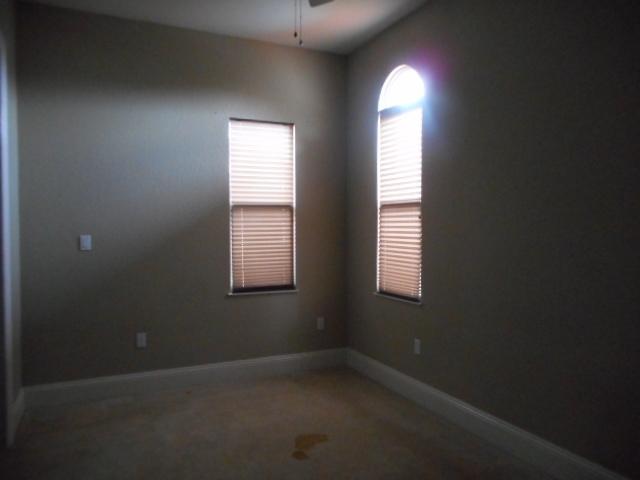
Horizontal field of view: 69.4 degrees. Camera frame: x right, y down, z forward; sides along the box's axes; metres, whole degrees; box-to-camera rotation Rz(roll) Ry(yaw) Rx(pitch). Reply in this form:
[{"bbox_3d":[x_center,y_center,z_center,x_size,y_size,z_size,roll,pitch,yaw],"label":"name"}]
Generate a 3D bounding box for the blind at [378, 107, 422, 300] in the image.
[{"bbox_3d":[0.660,-0.304,3.776,0.050,1.550,0.605,-1,1,-25],"label":"blind"}]

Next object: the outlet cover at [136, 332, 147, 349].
[{"bbox_3d":[-1.446,0.818,3.749,0.074,0.116,0.010,-1,1,-25],"label":"outlet cover"}]

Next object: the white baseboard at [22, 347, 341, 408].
[{"bbox_3d":[-0.953,1.159,3.981,2.725,0.176,0.017,-1,1,-25],"label":"white baseboard"}]

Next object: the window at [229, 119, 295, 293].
[{"bbox_3d":[-0.515,-0.299,4.211,0.610,1.530,0.050,-1,1,-25],"label":"window"}]

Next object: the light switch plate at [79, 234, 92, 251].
[{"bbox_3d":[-1.804,0.023,3.568,0.077,0.117,0.010,-1,1,-25],"label":"light switch plate"}]

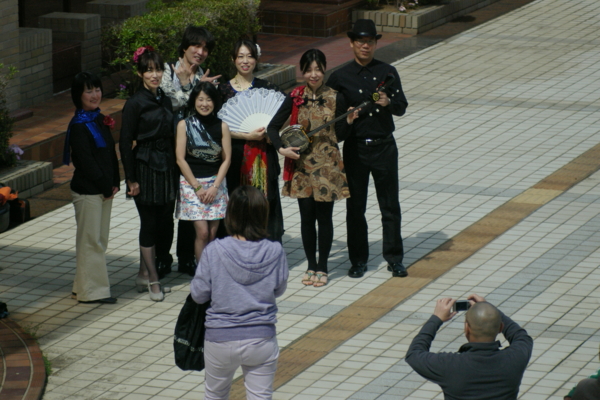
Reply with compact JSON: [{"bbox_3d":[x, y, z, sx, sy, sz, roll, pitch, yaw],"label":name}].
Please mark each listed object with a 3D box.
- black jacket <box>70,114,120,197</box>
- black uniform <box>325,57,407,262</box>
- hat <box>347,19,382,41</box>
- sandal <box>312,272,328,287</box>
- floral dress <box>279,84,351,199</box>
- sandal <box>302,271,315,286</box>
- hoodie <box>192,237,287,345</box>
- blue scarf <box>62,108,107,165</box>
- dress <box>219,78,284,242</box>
[{"bbox_3d":[-1.386,-0.305,16.961,0.400,0.560,0.260,-10,16,-37],"label":"black jacket"},{"bbox_3d":[0.479,-0.259,17.582,0.560,1.420,0.340,1,13,10],"label":"black uniform"},{"bbox_3d":[0.450,-1.188,17.407,0.260,0.130,0.290,1,13,8],"label":"hat"},{"bbox_3d":[0.143,0.552,17.354,0.095,0.070,0.230,0,13,6],"label":"sandal"},{"bbox_3d":[0.111,-0.395,17.402,0.460,0.800,0.300,1,13,8],"label":"floral dress"},{"bbox_3d":[0.060,0.546,17.386,0.090,0.070,0.230,2,13,12],"label":"sandal"},{"bbox_3d":[-0.317,0.463,13.041,0.510,0.550,0.370,-3,13,-8],"label":"hoodie"},{"bbox_3d":[-1.460,-0.432,16.933,0.230,0.360,0.250,-10,16,-37],"label":"blue scarf"},{"bbox_3d":[-0.345,-0.286,17.974,0.460,1.150,0.340,1,13,8],"label":"dress"}]

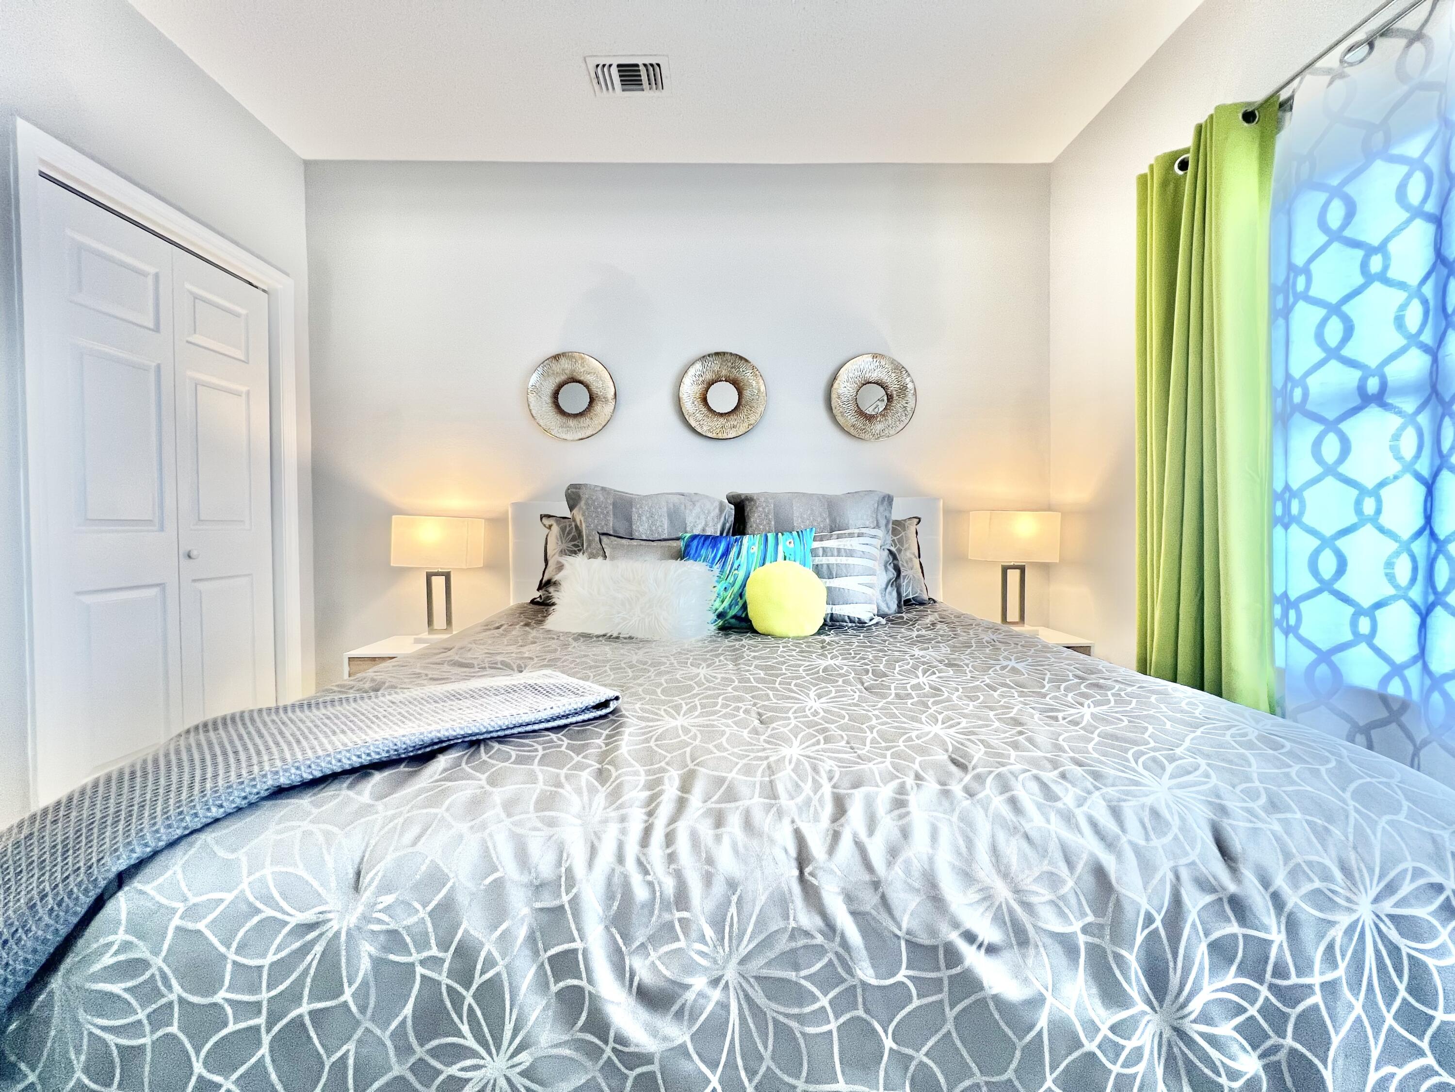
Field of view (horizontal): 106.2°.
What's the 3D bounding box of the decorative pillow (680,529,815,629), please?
[{"bbox_3d":[0.071,0.110,1.944,0.470,0.390,0.130,0,-27,-1],"label":"decorative pillow"}]

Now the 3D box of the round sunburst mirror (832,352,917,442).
[{"bbox_3d":[0.679,-0.698,2.550,0.400,0.400,0.040,0,1,-1],"label":"round sunburst mirror"}]

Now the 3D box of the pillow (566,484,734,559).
[{"bbox_3d":[-0.325,0.015,2.277,0.690,0.510,0.180,0,-15,-1],"label":"pillow"}]

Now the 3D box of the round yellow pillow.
[{"bbox_3d":[0.185,0.169,1.726,0.250,0.240,0.160,0,-14,-1],"label":"round yellow pillow"}]

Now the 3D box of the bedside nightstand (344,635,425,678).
[{"bbox_3d":[-1.279,0.697,2.337,0.470,0.565,0.355,0,2,-1],"label":"bedside nightstand"}]

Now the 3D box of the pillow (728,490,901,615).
[{"bbox_3d":[0.352,0.020,2.275,0.690,0.510,0.180,0,-15,-1],"label":"pillow"}]

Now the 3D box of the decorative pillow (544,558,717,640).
[{"bbox_3d":[-0.324,0.158,1.866,0.560,0.305,0.165,0,-23,7],"label":"decorative pillow"}]

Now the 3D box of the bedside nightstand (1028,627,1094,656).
[{"bbox_3d":[1.247,0.652,2.405,0.480,0.540,0.360,0,1,-1],"label":"bedside nightstand"}]

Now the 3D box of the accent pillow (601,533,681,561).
[{"bbox_3d":[-0.250,0.104,2.090,0.460,0.390,0.140,0,-23,-1],"label":"accent pillow"}]

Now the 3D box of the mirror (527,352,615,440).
[{"bbox_3d":[-0.711,-0.686,2.494,0.398,0.398,0.050,0,2,-1],"label":"mirror"}]

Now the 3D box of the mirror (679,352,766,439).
[{"bbox_3d":[-0.021,-0.693,2.507,0.398,0.398,0.050,0,2,-1],"label":"mirror"}]

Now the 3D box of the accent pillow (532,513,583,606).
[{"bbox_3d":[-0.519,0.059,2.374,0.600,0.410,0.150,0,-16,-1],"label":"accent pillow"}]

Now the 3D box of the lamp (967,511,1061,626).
[{"bbox_3d":[1.275,0.117,2.440,0.315,0.530,0.170,0,2,-1],"label":"lamp"}]

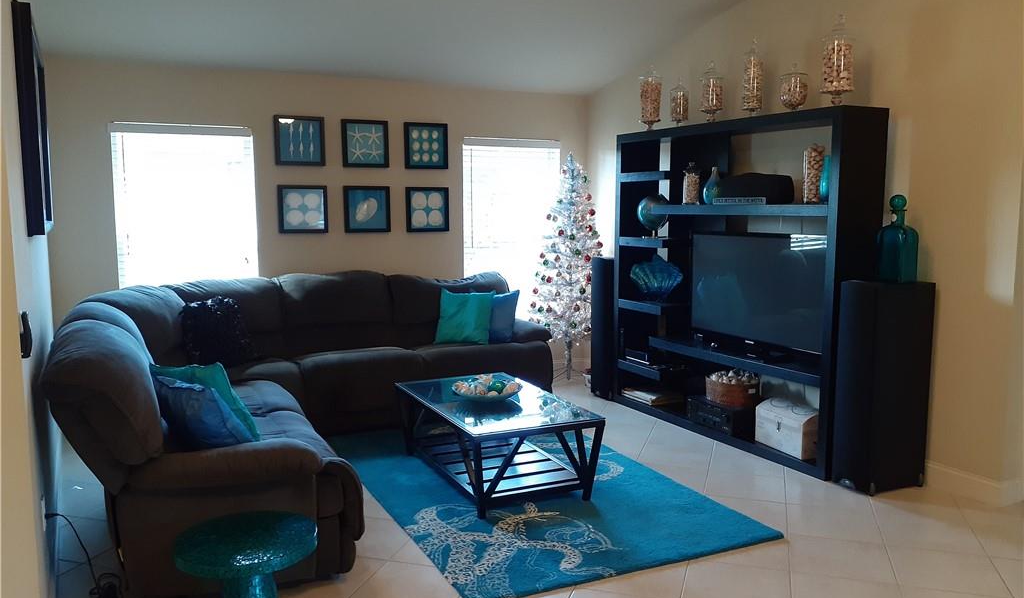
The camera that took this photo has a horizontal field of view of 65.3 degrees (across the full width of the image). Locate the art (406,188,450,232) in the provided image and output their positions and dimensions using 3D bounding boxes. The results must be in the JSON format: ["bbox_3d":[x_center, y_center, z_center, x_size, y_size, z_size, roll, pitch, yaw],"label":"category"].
[{"bbox_3d":[-0.681,-0.718,6.456,0.356,0.357,0.036,-3,7,-27],"label":"art"}]

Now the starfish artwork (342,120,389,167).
[{"bbox_3d":[-1.132,-1.197,6.174,0.359,0.357,0.036,-3,7,-27],"label":"starfish artwork"}]

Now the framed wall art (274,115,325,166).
[{"bbox_3d":[-1.577,-1.174,5.950,0.358,0.359,0.036,-3,7,-27],"label":"framed wall art"}]

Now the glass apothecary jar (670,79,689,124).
[{"bbox_3d":[1.179,-1.367,5.639,0.134,0.365,0.134,0,7,0],"label":"glass apothecary jar"}]

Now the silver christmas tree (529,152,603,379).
[{"bbox_3d":[0.483,-0.262,6.767,0.740,1.948,0.740,0,6,0],"label":"silver christmas tree"}]

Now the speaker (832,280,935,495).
[{"bbox_3d":[1.971,0.462,4.265,0.390,1.100,0.250,-4,7,-27],"label":"speaker"}]

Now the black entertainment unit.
[{"bbox_3d":[1.407,-0.116,5.208,0.355,1.996,2.034,-3,7,-27],"label":"black entertainment unit"}]

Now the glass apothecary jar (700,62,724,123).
[{"bbox_3d":[1.311,-1.341,5.252,0.155,0.430,0.155,0,6,0],"label":"glass apothecary jar"}]

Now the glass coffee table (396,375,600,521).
[{"bbox_3d":[-0.113,0.759,4.366,0.703,0.429,1.228,-3,7,-25],"label":"glass coffee table"}]

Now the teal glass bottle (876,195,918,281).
[{"bbox_3d":[1.991,-0.308,4.119,0.143,0.452,0.143,-3,7,-27],"label":"teal glass bottle"}]

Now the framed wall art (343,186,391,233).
[{"bbox_3d":[-1.145,-0.707,6.319,0.366,0.362,0.030,-4,7,-27],"label":"framed wall art"}]

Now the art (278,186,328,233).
[{"bbox_3d":[-1.592,-0.682,6.091,0.366,0.362,0.030,-4,7,-27],"label":"art"}]

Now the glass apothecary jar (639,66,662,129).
[{"bbox_3d":[1.027,-1.471,5.925,0.172,0.508,0.172,0,7,0],"label":"glass apothecary jar"}]

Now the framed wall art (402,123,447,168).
[{"bbox_3d":[-0.698,-1.241,6.489,0.366,0.362,0.030,-4,7,-27],"label":"framed wall art"}]

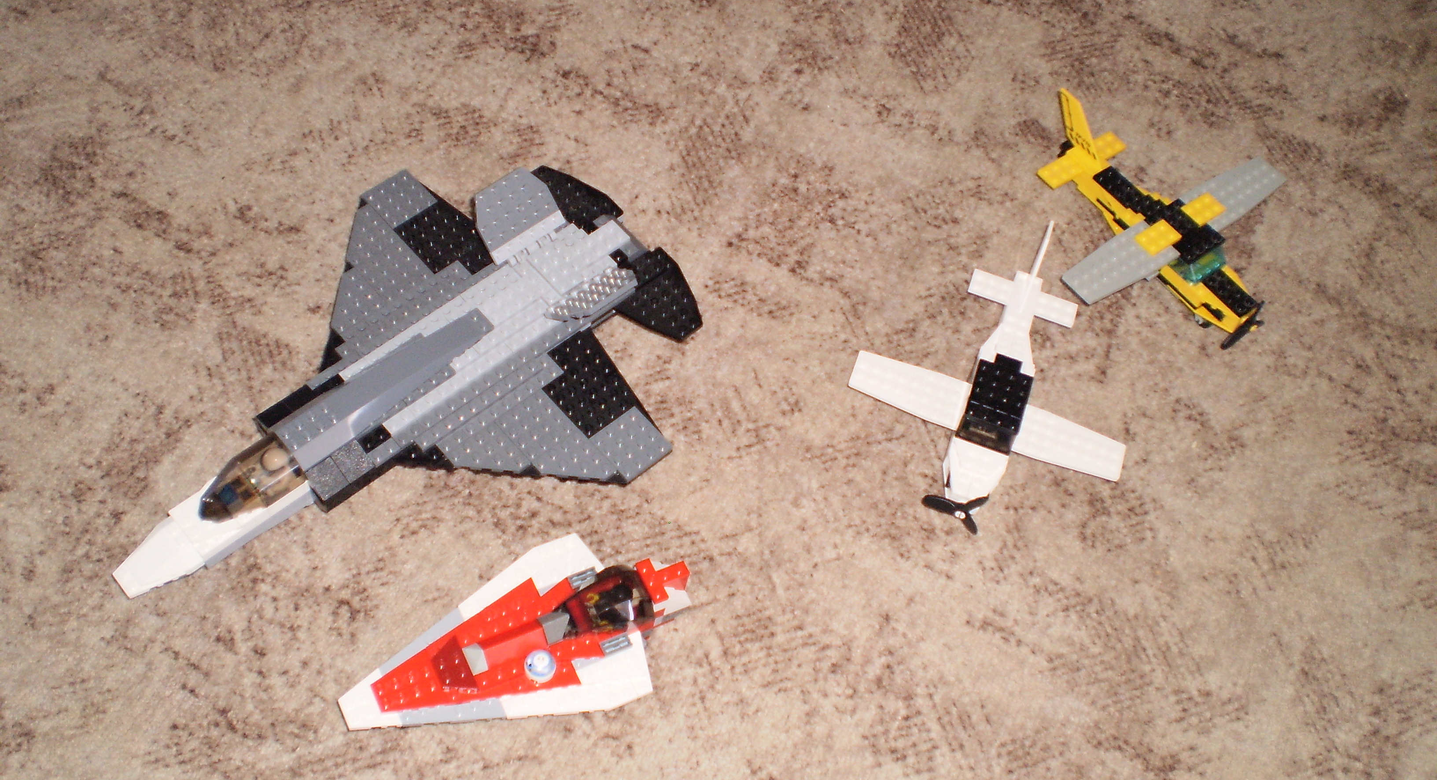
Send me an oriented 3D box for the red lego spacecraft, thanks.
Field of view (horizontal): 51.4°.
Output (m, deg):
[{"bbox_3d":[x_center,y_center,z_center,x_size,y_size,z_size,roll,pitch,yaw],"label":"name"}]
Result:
[{"bbox_3d":[-0.099,0.128,0.756,0.187,0.039,0.096,-20,64,-21],"label":"red lego spacecraft"}]

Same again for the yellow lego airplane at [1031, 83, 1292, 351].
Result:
[{"bbox_3d":[0.270,-0.106,0.932,0.176,0.063,0.192,-30,65,-22],"label":"yellow lego airplane"}]

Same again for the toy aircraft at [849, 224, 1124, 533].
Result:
[{"bbox_3d":[0.162,-0.010,0.860,0.160,0.066,0.181,20,60,5],"label":"toy aircraft"}]

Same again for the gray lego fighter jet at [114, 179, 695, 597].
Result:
[{"bbox_3d":[-0.170,-0.003,0.801,0.342,0.086,0.240,-36,69,-24],"label":"gray lego fighter jet"}]

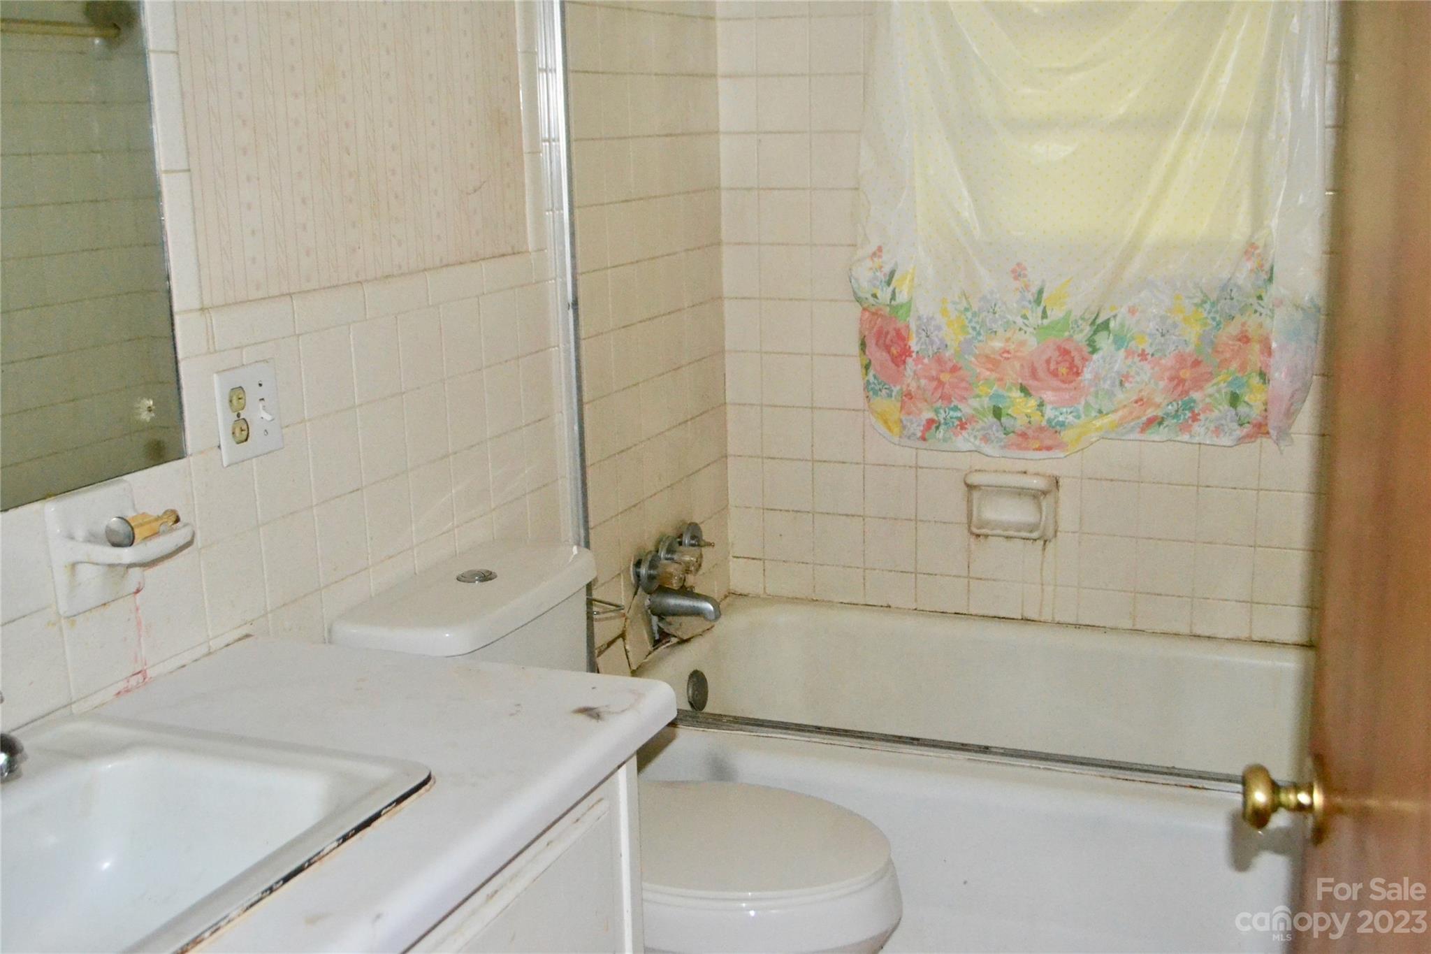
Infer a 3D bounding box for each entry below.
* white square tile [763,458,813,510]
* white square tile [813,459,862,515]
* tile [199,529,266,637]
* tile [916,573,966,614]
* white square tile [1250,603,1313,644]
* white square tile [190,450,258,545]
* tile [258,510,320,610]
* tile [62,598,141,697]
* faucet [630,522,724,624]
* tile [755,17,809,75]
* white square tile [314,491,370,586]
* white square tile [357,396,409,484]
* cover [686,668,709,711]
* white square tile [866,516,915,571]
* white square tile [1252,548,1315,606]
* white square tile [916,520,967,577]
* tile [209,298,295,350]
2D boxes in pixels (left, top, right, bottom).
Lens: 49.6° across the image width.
[{"bbox_3d":[0.155,0.016,3.233,0.108,0.109,0.009,4,14,22],"label":"white square tile"},{"bbox_3d":[0.256,0.024,3.196,0.108,0.109,0.009,4,14,22],"label":"white square tile"},{"bbox_3d":[-0.576,0.127,1.841,0.010,0.108,0.108,4,14,22],"label":"tile"},{"bbox_3d":[0.462,0.236,3.158,0.108,0.075,0.009,4,14,22],"label":"tile"},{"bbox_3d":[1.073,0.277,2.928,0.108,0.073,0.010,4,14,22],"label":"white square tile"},{"bbox_3d":[-0.580,0.019,1.820,0.009,0.108,0.106,4,14,22],"label":"white square tile"},{"bbox_3d":[-0.539,0.102,1.963,0.008,0.108,0.108,4,14,22],"label":"tile"},{"bbox_3d":[-0.662,0.175,1.669,0.008,0.105,0.108,4,14,22],"label":"tile"},{"bbox_3d":[-0.045,0.188,2.940,0.147,0.180,0.247,4,14,22],"label":"faucet"},{"bbox_3d":[0.134,-0.841,3.039,0.108,0.108,0.008,4,14,22],"label":"tile"},{"bbox_3d":[-0.494,0.079,2.038,0.009,0.108,0.106,4,14,22],"label":"white square tile"},{"bbox_3d":[-0.455,-0.050,2.113,0.010,0.108,0.108,4,14,22],"label":"white square tile"},{"bbox_3d":[-0.038,0.411,2.981,0.015,0.079,0.079,4,14,22],"label":"cover"},{"bbox_3d":[0.359,0.138,3.175,0.108,0.109,0.009,4,14,22],"label":"white square tile"},{"bbox_3d":[1.064,0.187,2.889,0.108,0.109,0.009,4,14,22],"label":"white square tile"},{"bbox_3d":[0.460,0.144,3.139,0.108,0.108,0.008,4,14,22],"label":"white square tile"},{"bbox_3d":[-0.557,-0.186,1.867,0.008,0.050,0.151,4,14,22],"label":"tile"}]

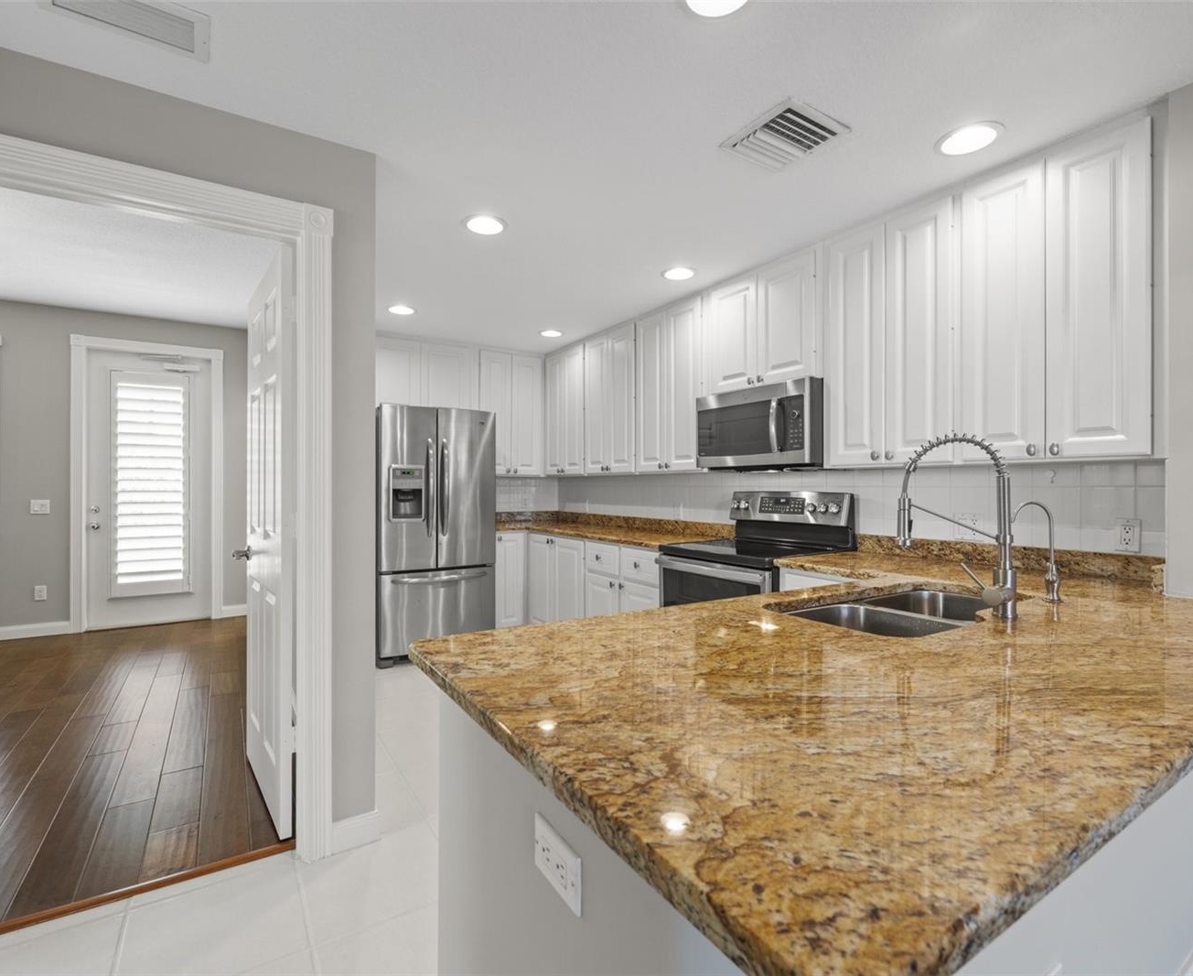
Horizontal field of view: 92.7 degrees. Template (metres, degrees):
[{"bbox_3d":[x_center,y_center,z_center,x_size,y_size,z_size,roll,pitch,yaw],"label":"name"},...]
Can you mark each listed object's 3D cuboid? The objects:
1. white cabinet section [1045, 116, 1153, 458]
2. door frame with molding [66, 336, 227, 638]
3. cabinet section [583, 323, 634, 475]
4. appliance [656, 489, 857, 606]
[{"bbox_3d":[1.799,-0.631,1.982,0.318,1.067,0.284,0,0,-33],"label":"white cabinet section"},{"bbox_3d":[-4.007,-0.030,5.138,1.110,2.545,0.100,0,0,-33],"label":"door frame with molding"},{"bbox_3d":[0.221,-0.606,4.179,0.330,1.030,0.659,0,0,-33],"label":"cabinet section"},{"bbox_3d":[0.809,0.632,2.937,0.730,1.205,0.757,0,0,-33],"label":"appliance"}]

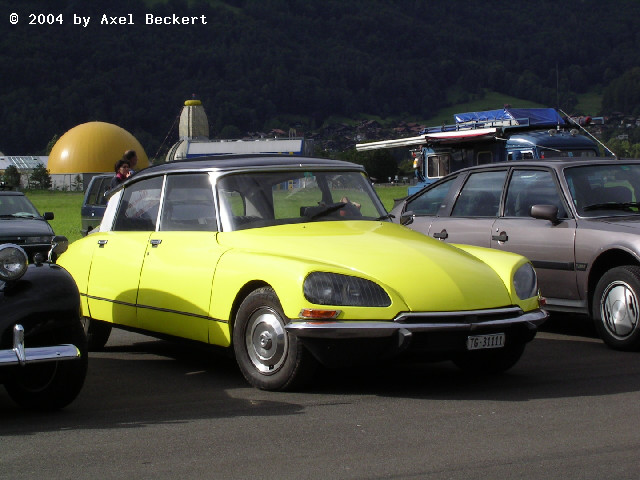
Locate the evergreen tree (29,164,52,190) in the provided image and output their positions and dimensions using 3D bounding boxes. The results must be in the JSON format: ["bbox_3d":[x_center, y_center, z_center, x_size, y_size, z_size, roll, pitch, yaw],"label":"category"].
[{"bbox_3d":[-28.439,-6.359,190.000,2.400,2.650,2.400,0,2,0],"label":"evergreen tree"}]

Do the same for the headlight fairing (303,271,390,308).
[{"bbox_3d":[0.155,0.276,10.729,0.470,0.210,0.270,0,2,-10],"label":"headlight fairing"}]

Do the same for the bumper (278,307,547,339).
[{"bbox_3d":[0.724,0.481,11.013,1.820,0.150,0.500,-1,2,-30],"label":"bumper"}]

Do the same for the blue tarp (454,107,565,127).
[{"bbox_3d":[5.379,-3.491,53.000,1.900,0.500,2.800,-1,2,-20],"label":"blue tarp"}]

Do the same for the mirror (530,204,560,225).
[{"bbox_3d":[1.709,-0.193,14.150,0.210,0.150,0.110,-1,2,-31],"label":"mirror"}]

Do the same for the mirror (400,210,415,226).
[{"bbox_3d":[0.607,-0.149,12.950,0.110,0.115,0.060,-1,2,-30],"label":"mirror"}]

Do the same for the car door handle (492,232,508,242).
[{"bbox_3d":[1.435,-0.020,14.850,0.050,0.080,0.190,-1,2,-31],"label":"car door handle"}]

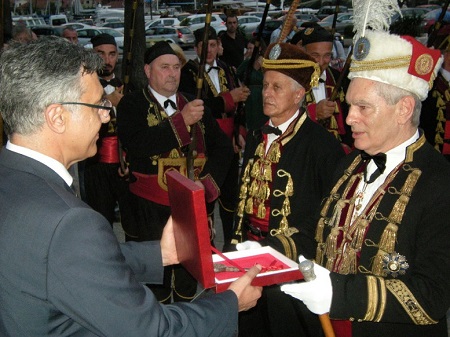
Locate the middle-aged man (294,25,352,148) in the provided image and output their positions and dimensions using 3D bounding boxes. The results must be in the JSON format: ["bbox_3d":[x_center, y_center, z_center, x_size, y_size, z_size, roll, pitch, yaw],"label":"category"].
[{"bbox_3d":[0.606,0.056,3.998,0.600,1.780,0.450,1,14,20],"label":"middle-aged man"}]

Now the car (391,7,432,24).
[{"bbox_3d":[12.021,-9.781,44.500,4.300,1.470,1.760,-15,17,-40],"label":"car"}]

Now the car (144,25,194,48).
[{"bbox_3d":[-3.895,-8.435,43.500,4.350,1.500,1.770,7,17,39],"label":"car"}]

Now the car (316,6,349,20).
[{"bbox_3d":[8.833,-12.415,55.000,1.840,1.700,4.500,9,18,43],"label":"car"}]

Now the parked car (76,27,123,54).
[{"bbox_3d":[-7.279,-7.390,39.500,4.400,1.460,1.760,9,18,43],"label":"parked car"}]

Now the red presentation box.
[{"bbox_3d":[0.023,0.129,1.521,0.281,0.240,0.149,-5,17,-27],"label":"red presentation box"}]

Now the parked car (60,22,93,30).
[{"bbox_3d":[-11.710,-10.910,54.000,4.500,1.450,1.780,-11,15,-30],"label":"parked car"}]

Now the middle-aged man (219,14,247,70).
[{"bbox_3d":[0.130,-1.091,8.902,0.520,1.820,0.340,-3,13,0],"label":"middle-aged man"}]

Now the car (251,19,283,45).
[{"bbox_3d":[2.878,-7.693,38.500,1.760,1.450,4.350,1,14,20],"label":"car"}]

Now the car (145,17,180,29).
[{"bbox_3d":[-4.981,-11.061,53.000,4.000,1.500,1.720,-11,15,-29],"label":"car"}]

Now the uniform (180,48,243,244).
[{"bbox_3d":[-0.056,-0.056,4.944,0.560,1.470,0.420,-7,13,-14],"label":"uniform"}]

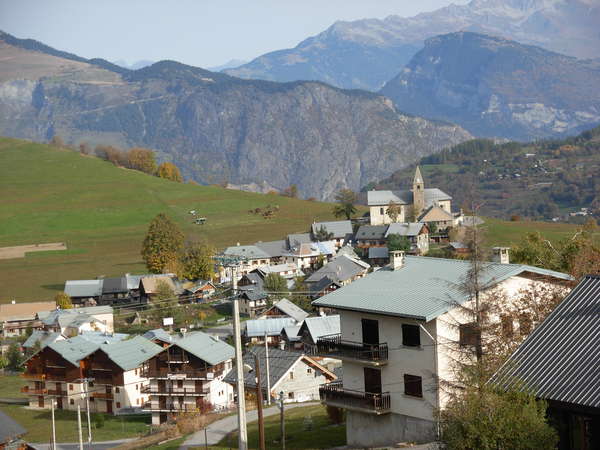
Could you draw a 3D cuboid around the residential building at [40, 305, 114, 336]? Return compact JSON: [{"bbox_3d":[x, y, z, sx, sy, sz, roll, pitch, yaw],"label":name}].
[{"bbox_3d":[-49.940,21.760,404.000,14.500,7.400,12.000,-4,5,-15],"label":"residential building"}]

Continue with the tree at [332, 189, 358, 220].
[{"bbox_3d":[17.390,-7.890,690.000,9.300,12.200,9.300,-2,5,0],"label":"tree"}]

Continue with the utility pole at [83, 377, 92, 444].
[{"bbox_3d":[-33.950,29.800,288.000,1.200,10.400,0.500,-2,5,0],"label":"utility pole"}]

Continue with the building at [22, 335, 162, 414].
[{"bbox_3d":[-37.470,26.880,327.000,21.200,11.600,14.500,0,5,27],"label":"building"}]

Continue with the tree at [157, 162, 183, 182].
[{"bbox_3d":[-61.490,-24.790,850.000,11.800,9.400,11.000,-2,5,0],"label":"tree"}]

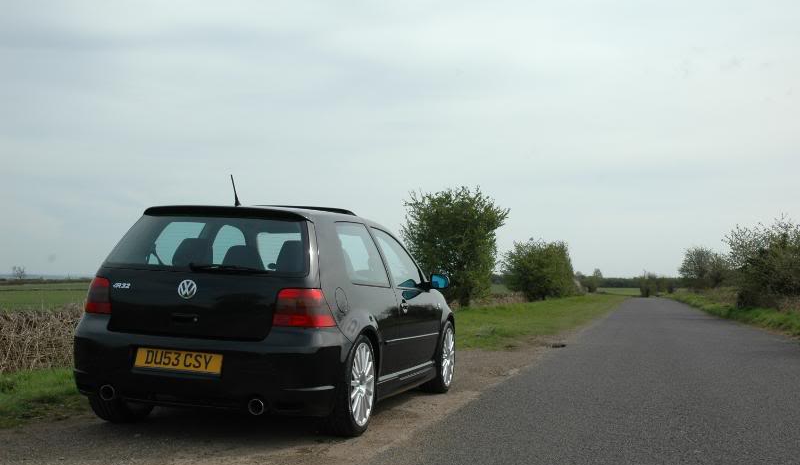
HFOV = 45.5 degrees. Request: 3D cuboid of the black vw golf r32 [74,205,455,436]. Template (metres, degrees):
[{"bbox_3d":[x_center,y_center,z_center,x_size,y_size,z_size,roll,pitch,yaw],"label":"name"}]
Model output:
[{"bbox_3d":[-0.689,0.583,7.249,1.800,1.430,4.160,1,-3,15],"label":"black vw golf r32"}]

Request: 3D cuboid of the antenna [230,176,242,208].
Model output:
[{"bbox_3d":[-1.023,-0.256,5.910,0.035,0.220,0.050,2,28,15],"label":"antenna"}]

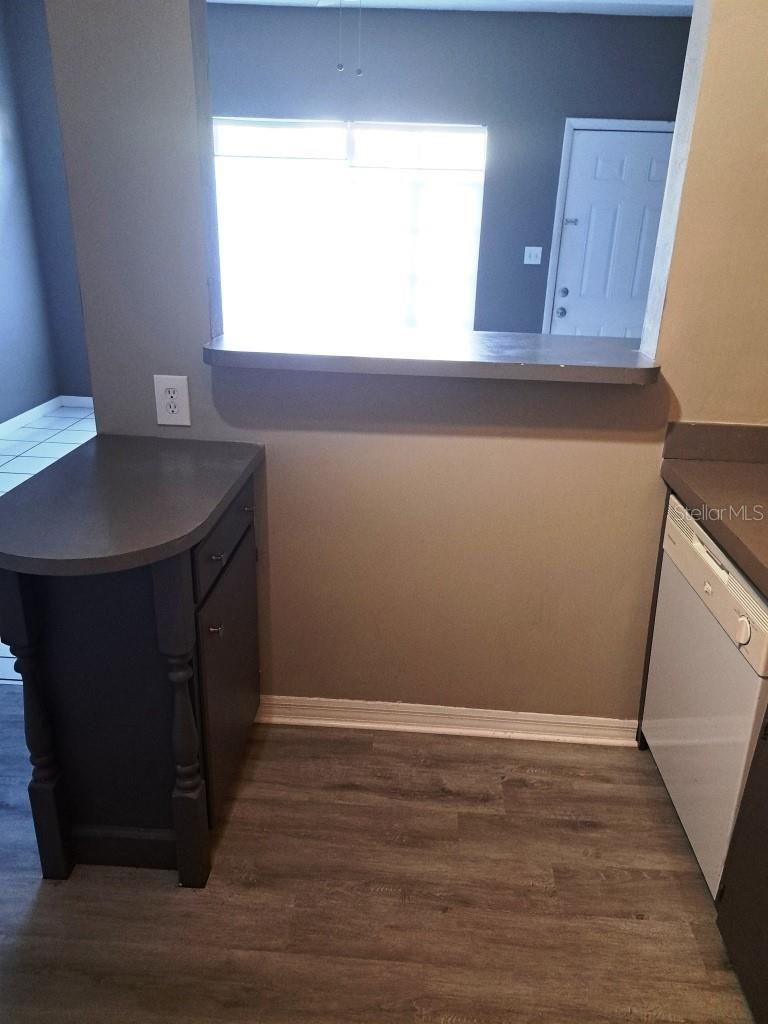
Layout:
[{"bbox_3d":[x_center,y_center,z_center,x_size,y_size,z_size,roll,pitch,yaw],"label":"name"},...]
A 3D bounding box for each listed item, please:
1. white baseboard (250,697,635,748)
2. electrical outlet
[{"bbox_3d":[0.185,0.651,2.205,1.199,0.086,0.020,3,21,3],"label":"white baseboard"},{"bbox_3d":[-0.566,-0.298,1.903,0.089,0.132,0.010,3,21,3],"label":"electrical outlet"}]

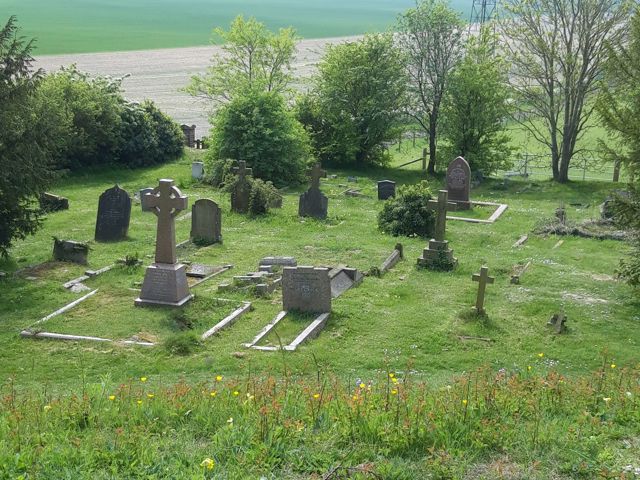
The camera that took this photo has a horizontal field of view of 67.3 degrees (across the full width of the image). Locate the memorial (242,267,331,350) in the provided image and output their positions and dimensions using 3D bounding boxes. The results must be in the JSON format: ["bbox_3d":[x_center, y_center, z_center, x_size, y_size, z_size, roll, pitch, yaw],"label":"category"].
[{"bbox_3d":[-0.476,1.034,7.783,0.845,0.803,1.597,5,16,12],"label":"memorial"}]

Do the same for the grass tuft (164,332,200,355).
[{"bbox_3d":[-1.887,1.363,6.571,0.460,0.220,0.380,1,15,0],"label":"grass tuft"}]

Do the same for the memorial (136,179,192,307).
[{"bbox_3d":[-2.597,0.067,8.030,0.830,2.070,0.460,10,16,17],"label":"memorial"}]

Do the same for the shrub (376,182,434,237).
[{"bbox_3d":[2.295,-0.817,12.384,1.300,1.230,1.200,5,14,14],"label":"shrub"}]

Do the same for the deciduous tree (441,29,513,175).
[{"bbox_3d":[6.933,-6.147,21.975,3.200,6.300,3.000,1,15,0],"label":"deciduous tree"}]

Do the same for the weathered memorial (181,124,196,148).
[{"bbox_3d":[-7.671,-6.029,28.000,0.850,1.450,0.300,5,14,12],"label":"weathered memorial"}]

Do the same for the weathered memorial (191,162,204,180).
[{"bbox_3d":[-5.741,-3.264,22.493,0.520,0.820,0.200,5,16,17],"label":"weathered memorial"}]

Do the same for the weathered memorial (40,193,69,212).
[{"bbox_3d":[-8.638,-1.257,15.579,0.875,0.515,0.309,4,16,10],"label":"weathered memorial"}]

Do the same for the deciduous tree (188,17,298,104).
[{"bbox_3d":[-3.703,-7.103,24.544,5.200,7.300,4.600,1,15,0],"label":"deciduous tree"}]

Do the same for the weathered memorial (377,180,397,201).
[{"bbox_3d":[2.265,-1.644,16.050,0.540,0.640,0.120,5,14,15],"label":"weathered memorial"}]

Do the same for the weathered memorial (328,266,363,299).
[{"bbox_3d":[0.413,0.730,8.450,0.450,0.360,0.720,7,15,21],"label":"weathered memorial"}]

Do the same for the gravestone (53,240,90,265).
[{"bbox_3d":[-5.326,0.247,10.349,0.740,0.480,0.140,7,14,19],"label":"gravestone"}]

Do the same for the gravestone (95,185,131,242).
[{"bbox_3d":[-5.253,-0.679,12.112,0.830,1.450,0.140,11,15,10],"label":"gravestone"}]

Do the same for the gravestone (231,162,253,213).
[{"bbox_3d":[-2.345,-1.581,14.447,0.630,1.560,0.200,5,14,12],"label":"gravestone"}]

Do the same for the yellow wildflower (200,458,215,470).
[{"bbox_3d":[-0.480,0.957,2.050,0.058,0.050,0.052,5,14,15],"label":"yellow wildflower"}]

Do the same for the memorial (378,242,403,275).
[{"bbox_3d":[1.663,0.413,11.100,0.227,0.371,1.133,9,18,24],"label":"memorial"}]

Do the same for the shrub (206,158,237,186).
[{"bbox_3d":[-4.338,-3.047,21.049,1.300,1.150,1.100,1,15,0],"label":"shrub"}]

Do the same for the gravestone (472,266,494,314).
[{"bbox_3d":[2.598,0.816,7.680,0.340,0.730,0.100,7,14,19],"label":"gravestone"}]

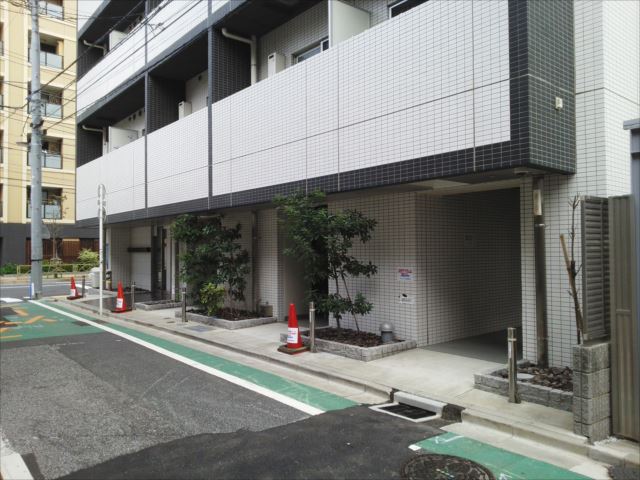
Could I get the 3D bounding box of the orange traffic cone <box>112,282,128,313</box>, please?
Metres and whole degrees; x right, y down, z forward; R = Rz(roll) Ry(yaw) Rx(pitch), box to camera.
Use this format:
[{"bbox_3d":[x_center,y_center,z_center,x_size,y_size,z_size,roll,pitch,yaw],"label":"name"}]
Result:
[{"bbox_3d":[-4.878,1.368,12.192,0.380,0.730,0.380,0,-1,-40],"label":"orange traffic cone"}]

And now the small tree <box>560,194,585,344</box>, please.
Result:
[{"bbox_3d":[2.503,0.469,4.930,0.200,1.800,0.200,0,-1,-40],"label":"small tree"}]

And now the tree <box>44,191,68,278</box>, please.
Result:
[{"bbox_3d":[-14.730,-0.278,27.800,1.250,4.750,1.250,0,-1,-40],"label":"tree"}]

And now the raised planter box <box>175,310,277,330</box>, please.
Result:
[{"bbox_3d":[-2.017,1.600,10.359,0.950,0.170,2.400,0,-1,-40],"label":"raised planter box"}]

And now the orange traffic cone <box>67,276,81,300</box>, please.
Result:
[{"bbox_3d":[-8.066,1.544,16.400,0.380,0.710,0.380,0,-1,-40],"label":"orange traffic cone"}]

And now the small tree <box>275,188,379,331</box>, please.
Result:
[{"bbox_3d":[0.066,0.358,7.633,1.250,2.200,1.750,0,-1,-40],"label":"small tree"}]

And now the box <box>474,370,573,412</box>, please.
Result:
[{"bbox_3d":[2.386,1.485,5.187,1.000,0.170,1.160,0,-1,-40],"label":"box"}]

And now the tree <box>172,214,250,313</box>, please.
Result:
[{"bbox_3d":[-2.239,0.499,10.461,1.200,2.100,1.900,0,-1,-40],"label":"tree"}]

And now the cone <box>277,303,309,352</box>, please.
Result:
[{"bbox_3d":[-0.406,1.324,7.531,0.360,0.690,0.360,0,-1,-40],"label":"cone"}]

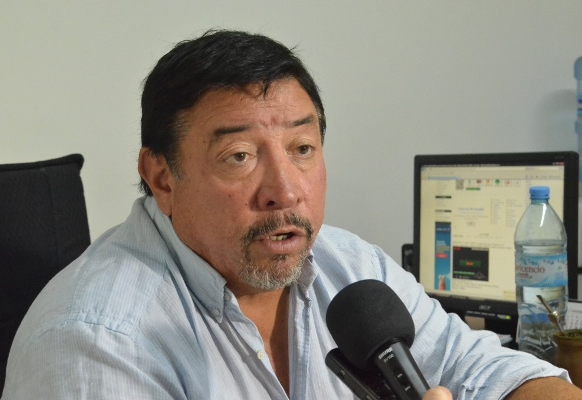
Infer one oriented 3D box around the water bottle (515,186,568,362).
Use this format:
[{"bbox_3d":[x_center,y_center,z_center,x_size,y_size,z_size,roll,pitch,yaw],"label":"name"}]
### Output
[{"bbox_3d":[0.402,0.139,1.690,0.085,0.320,0.085,-1,3,12],"label":"water bottle"}]

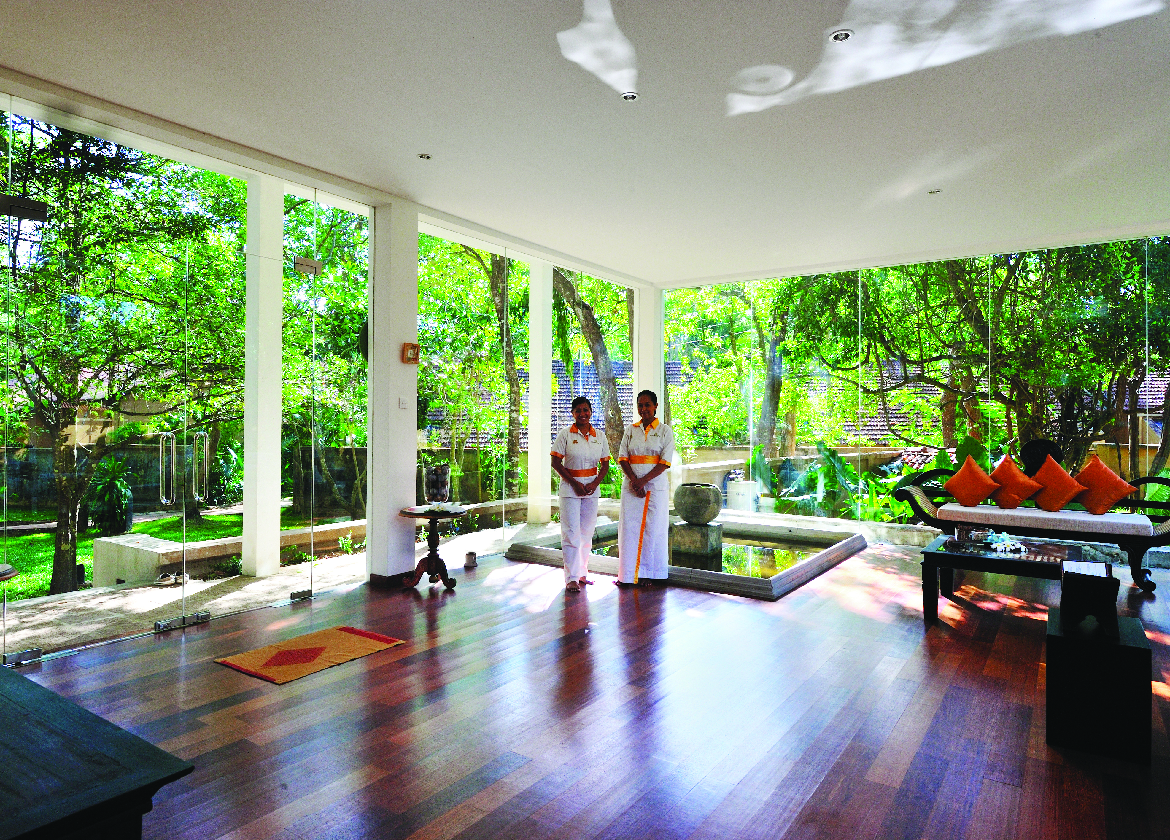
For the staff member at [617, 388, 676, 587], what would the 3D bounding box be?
[{"bbox_3d":[0.511,0.558,5.942,0.479,1.619,0.353,0,0,7],"label":"staff member"}]

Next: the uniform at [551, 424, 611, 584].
[{"bbox_3d":[-0.032,0.681,5.723,0.471,1.306,0.280,0,0,-11],"label":"uniform"}]

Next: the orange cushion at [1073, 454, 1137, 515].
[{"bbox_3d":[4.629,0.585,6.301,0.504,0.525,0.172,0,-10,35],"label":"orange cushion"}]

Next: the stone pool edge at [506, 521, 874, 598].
[{"bbox_3d":[1.136,1.297,7.267,2.764,0.156,2.805,0,0,35],"label":"stone pool edge"}]

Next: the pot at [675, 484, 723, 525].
[{"bbox_3d":[1.169,0.879,7.283,0.502,0.409,0.502,0,0,0],"label":"pot"}]

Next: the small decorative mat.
[{"bbox_3d":[-1.580,1.345,4.082,0.615,0.012,0.832,0,0,35],"label":"small decorative mat"}]

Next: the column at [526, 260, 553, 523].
[{"bbox_3d":[-0.596,-0.380,9.286,0.207,3.481,0.207,0,0,35],"label":"column"}]

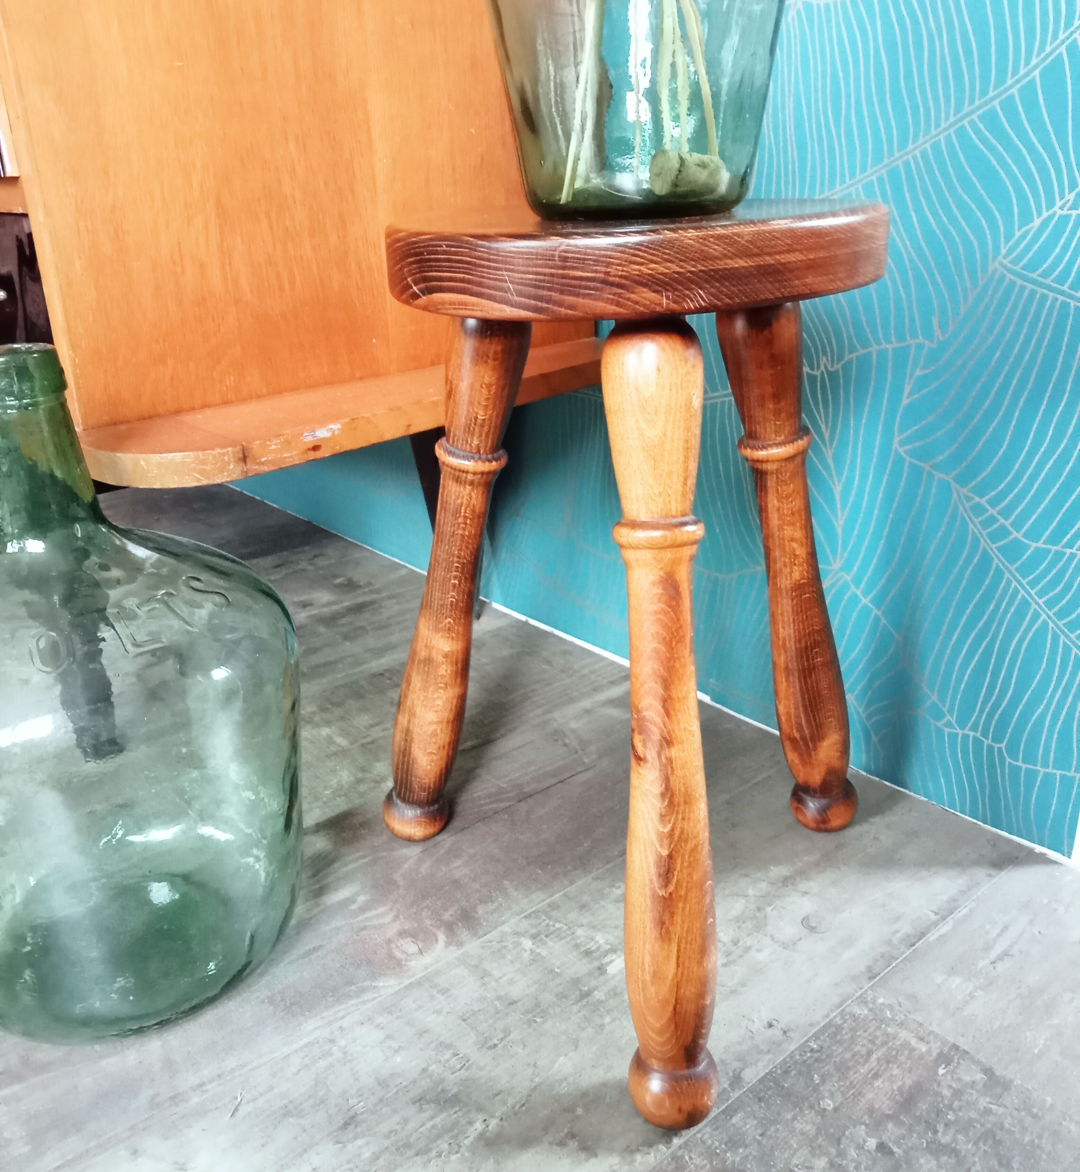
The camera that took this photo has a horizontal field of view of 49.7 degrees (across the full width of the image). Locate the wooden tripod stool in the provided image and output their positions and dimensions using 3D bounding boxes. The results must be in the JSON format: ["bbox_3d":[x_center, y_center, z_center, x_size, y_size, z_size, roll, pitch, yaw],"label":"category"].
[{"bbox_3d":[0.055,0.020,0.686,0.356,0.458,0.344,-3,22,-1],"label":"wooden tripod stool"}]

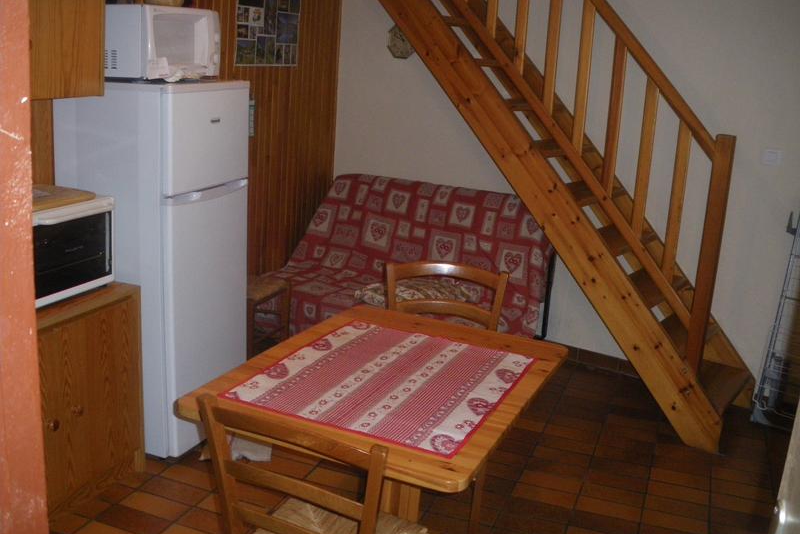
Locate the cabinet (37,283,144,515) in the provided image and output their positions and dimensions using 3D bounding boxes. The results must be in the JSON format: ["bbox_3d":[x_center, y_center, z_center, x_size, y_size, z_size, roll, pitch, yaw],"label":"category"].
[{"bbox_3d":[-1.294,0.446,2.768,0.540,0.730,0.810,9,14,19],"label":"cabinet"}]

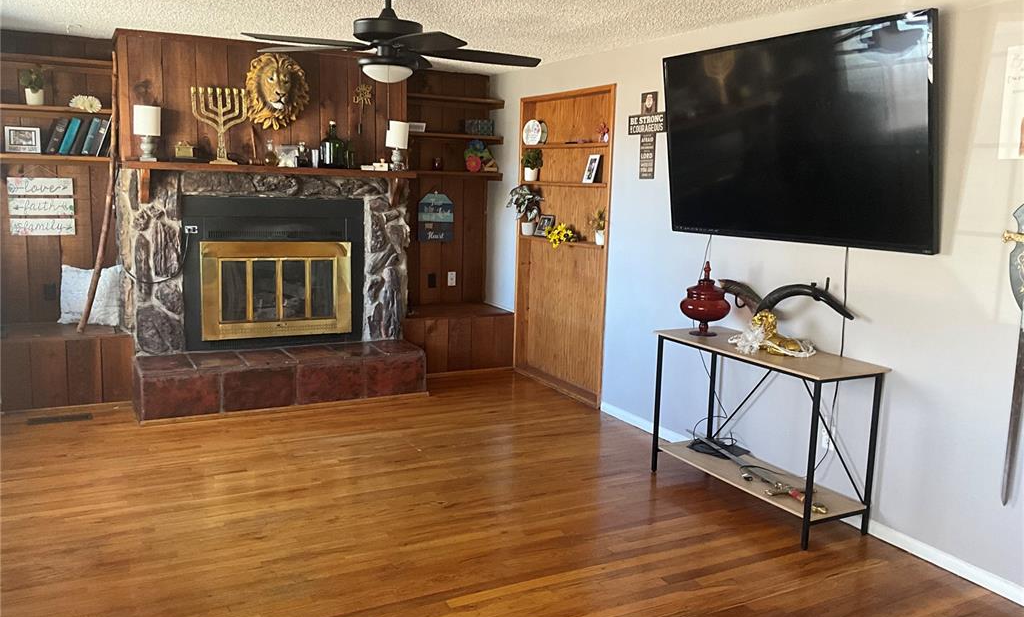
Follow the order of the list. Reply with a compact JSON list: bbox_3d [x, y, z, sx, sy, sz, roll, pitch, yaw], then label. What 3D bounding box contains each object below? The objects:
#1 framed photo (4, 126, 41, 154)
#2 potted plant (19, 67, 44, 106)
[{"bbox_3d":[-3.183,-1.096,5.586,0.202,0.168,0.040,-3,10,-27],"label":"framed photo"},{"bbox_3d":[-3.146,-1.455,5.617,0.146,0.246,0.139,-3,10,-27],"label":"potted plant"}]

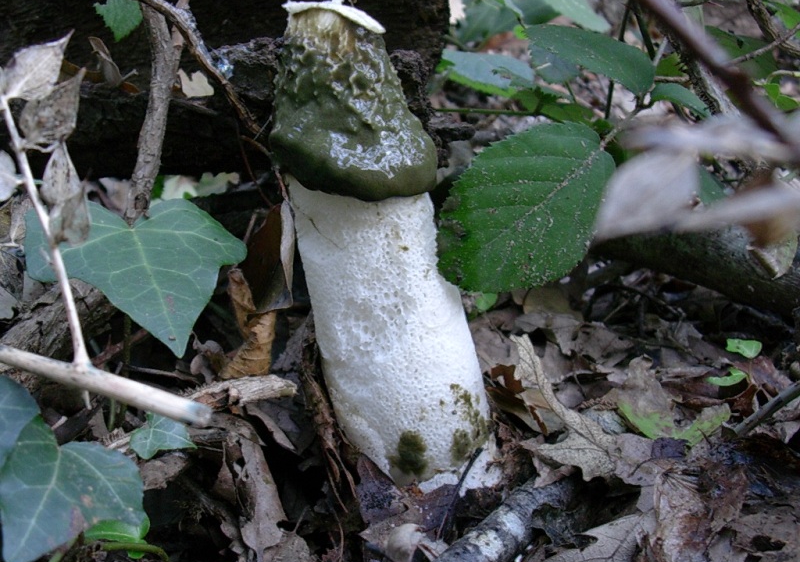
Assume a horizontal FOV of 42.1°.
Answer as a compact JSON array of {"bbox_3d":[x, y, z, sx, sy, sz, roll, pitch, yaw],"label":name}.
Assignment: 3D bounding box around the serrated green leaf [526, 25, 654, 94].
[{"bbox_3d":[0.059,-0.068,0.320,0.043,0.007,0.028,28,37,25],"label":"serrated green leaf"}]

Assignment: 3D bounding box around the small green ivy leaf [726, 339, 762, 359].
[{"bbox_3d":[0.126,0.025,0.380,0.012,0.004,0.012,-19,36,-29],"label":"small green ivy leaf"}]

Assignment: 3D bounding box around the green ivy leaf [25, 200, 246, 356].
[{"bbox_3d":[-0.079,-0.001,0.310,0.065,0.010,0.055,-13,55,-13],"label":"green ivy leaf"}]

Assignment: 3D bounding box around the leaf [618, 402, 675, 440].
[{"bbox_3d":[0.079,0.045,0.335,0.018,0.005,0.018,13,33,21],"label":"leaf"}]

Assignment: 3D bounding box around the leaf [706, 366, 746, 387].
[{"bbox_3d":[0.113,0.033,0.360,0.014,0.004,0.010,-15,33,-23],"label":"leaf"}]

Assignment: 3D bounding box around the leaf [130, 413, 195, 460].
[{"bbox_3d":[-0.072,0.047,0.315,0.018,0.004,0.020,-19,47,-27],"label":"leaf"}]

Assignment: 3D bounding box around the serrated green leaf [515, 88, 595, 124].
[{"bbox_3d":[0.053,-0.060,0.355,0.030,0.006,0.022,12,33,20],"label":"serrated green leaf"}]

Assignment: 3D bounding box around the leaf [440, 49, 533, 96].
[{"bbox_3d":[0.030,-0.073,0.365,0.033,0.006,0.024,11,32,18],"label":"leaf"}]

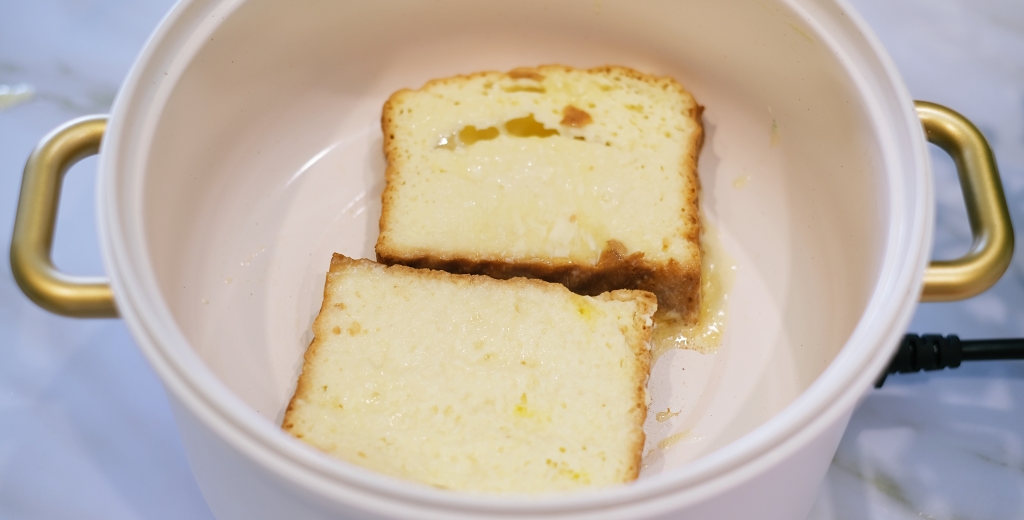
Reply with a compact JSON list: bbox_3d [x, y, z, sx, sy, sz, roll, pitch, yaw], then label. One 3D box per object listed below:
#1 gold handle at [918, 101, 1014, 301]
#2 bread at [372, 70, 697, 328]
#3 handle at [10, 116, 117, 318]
[{"bbox_3d":[0.144,-0.021,0.501,0.038,0.013,0.079,-1,56,-2],"label":"gold handle"},{"bbox_3d":[0.010,-0.026,0.558,0.114,0.036,0.089,2,56,0],"label":"bread"},{"bbox_3d":[-0.142,-0.015,0.490,0.038,0.013,0.079,-1,56,-2],"label":"handle"}]

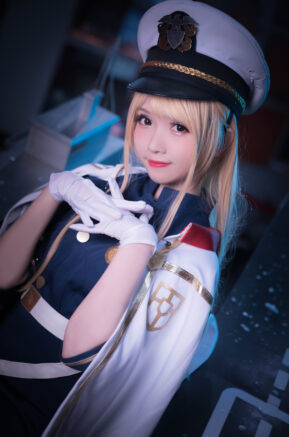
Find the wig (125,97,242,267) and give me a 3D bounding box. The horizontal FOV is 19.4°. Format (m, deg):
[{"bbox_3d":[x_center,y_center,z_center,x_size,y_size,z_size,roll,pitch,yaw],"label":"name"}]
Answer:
[{"bbox_3d":[0.073,-0.099,1.500,0.200,0.360,0.210,14,4,25],"label":"wig"}]

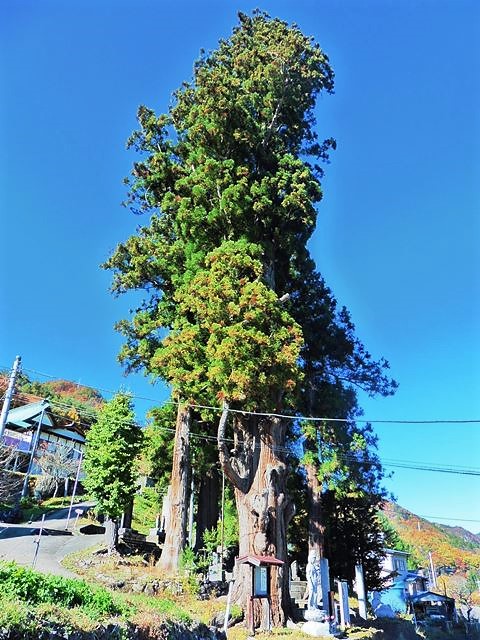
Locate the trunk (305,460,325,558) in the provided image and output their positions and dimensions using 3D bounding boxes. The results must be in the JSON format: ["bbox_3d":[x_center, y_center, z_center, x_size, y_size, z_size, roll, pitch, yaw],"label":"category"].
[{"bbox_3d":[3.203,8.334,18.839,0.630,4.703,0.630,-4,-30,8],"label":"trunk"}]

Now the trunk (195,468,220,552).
[{"bbox_3d":[-1.570,9.292,21.744,1.013,3.892,1.013,2,-30,-3],"label":"trunk"}]

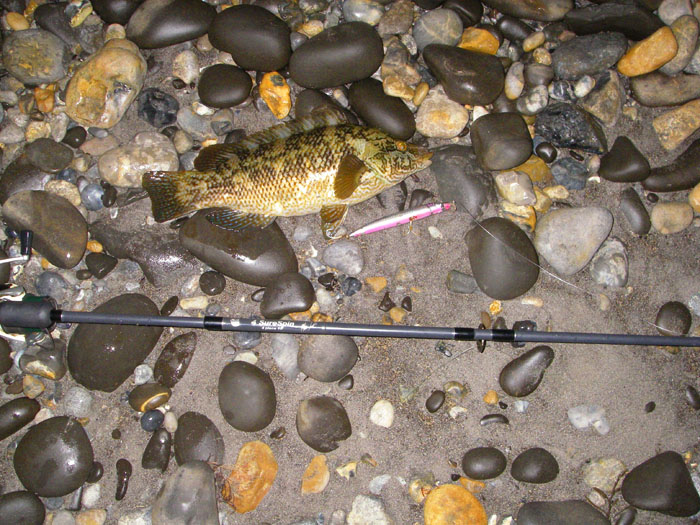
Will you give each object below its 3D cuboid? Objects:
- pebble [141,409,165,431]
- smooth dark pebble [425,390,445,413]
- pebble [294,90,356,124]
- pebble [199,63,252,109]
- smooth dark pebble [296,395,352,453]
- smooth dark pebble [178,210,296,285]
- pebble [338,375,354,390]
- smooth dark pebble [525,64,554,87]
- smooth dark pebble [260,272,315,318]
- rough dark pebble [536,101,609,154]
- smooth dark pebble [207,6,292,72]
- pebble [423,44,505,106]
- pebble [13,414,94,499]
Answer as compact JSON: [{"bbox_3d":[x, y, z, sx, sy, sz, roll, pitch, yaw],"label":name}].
[{"bbox_3d":[-0.228,0.181,0.886,0.023,0.018,0.027,44,84,6],"label":"pebble"},{"bbox_3d":[0.100,0.165,0.910,0.019,0.012,0.028,29,77,7],"label":"smooth dark pebble"},{"bbox_3d":[-0.029,-0.184,0.955,0.083,0.035,0.058,14,76,3],"label":"pebble"},{"bbox_3d":[-0.156,-0.219,0.959,0.066,0.038,0.058,13,76,3],"label":"pebble"},{"bbox_3d":[-0.030,0.185,0.878,0.064,0.040,0.060,44,84,6],"label":"smooth dark pebble"},{"bbox_3d":[-0.120,-0.022,0.869,0.141,0.051,0.085,29,80,6],"label":"smooth dark pebble"},{"bbox_3d":[-0.002,0.132,0.846,0.015,0.009,0.015,36,76,10],"label":"pebble"},{"bbox_3d":[0.234,-0.231,0.950,0.036,0.024,0.031,0,81,0],"label":"smooth dark pebble"},{"bbox_3d":[-0.074,0.037,0.896,0.065,0.032,0.050,-16,77,-4],"label":"smooth dark pebble"},{"bbox_3d":[0.283,-0.172,0.985,0.093,0.045,0.061,19,76,5],"label":"rough dark pebble"},{"bbox_3d":[-0.121,-0.284,0.968,0.115,0.050,0.080,39,79,9],"label":"smooth dark pebble"},{"bbox_3d":[0.135,-0.228,0.931,0.103,0.051,0.074,21,82,3],"label":"pebble"},{"bbox_3d":[-0.315,0.209,0.821,0.082,0.049,0.084,-29,80,-6],"label":"pebble"}]

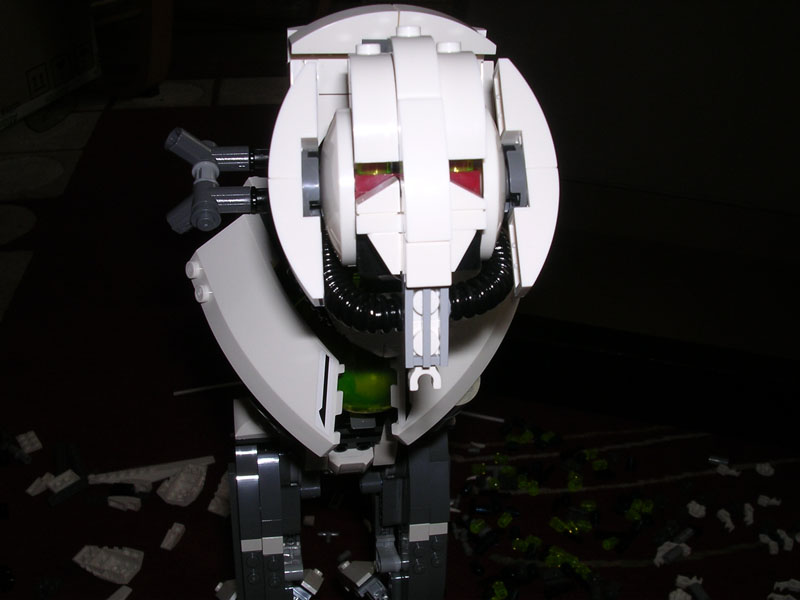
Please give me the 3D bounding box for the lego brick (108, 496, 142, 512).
[{"bbox_3d":[-0.197,0.147,0.630,0.024,0.009,0.009,2,28,5],"label":"lego brick"}]

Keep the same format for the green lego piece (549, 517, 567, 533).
[{"bbox_3d":[0.110,0.157,0.613,0.007,0.007,0.011,-22,35,-35],"label":"green lego piece"}]

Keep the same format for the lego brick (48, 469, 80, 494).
[{"bbox_3d":[-0.248,0.133,0.648,0.009,0.006,0.024,20,34,33],"label":"lego brick"}]

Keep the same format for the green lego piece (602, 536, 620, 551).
[{"bbox_3d":[0.144,0.165,0.596,0.011,0.007,0.007,-16,32,-27],"label":"green lego piece"}]

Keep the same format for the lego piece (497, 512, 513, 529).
[{"bbox_3d":[0.073,0.155,0.616,0.007,0.007,0.011,22,35,35],"label":"lego piece"}]

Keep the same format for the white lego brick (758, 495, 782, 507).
[{"bbox_3d":[0.268,0.145,0.635,0.017,0.006,0.008,2,28,4],"label":"white lego brick"}]

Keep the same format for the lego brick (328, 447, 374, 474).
[{"bbox_3d":[-0.017,0.056,0.311,0.016,0.005,0.011,-4,28,-7],"label":"lego brick"}]

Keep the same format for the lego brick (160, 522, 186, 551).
[{"bbox_3d":[-0.155,0.162,0.602,0.008,0.009,0.024,7,29,13],"label":"lego brick"}]

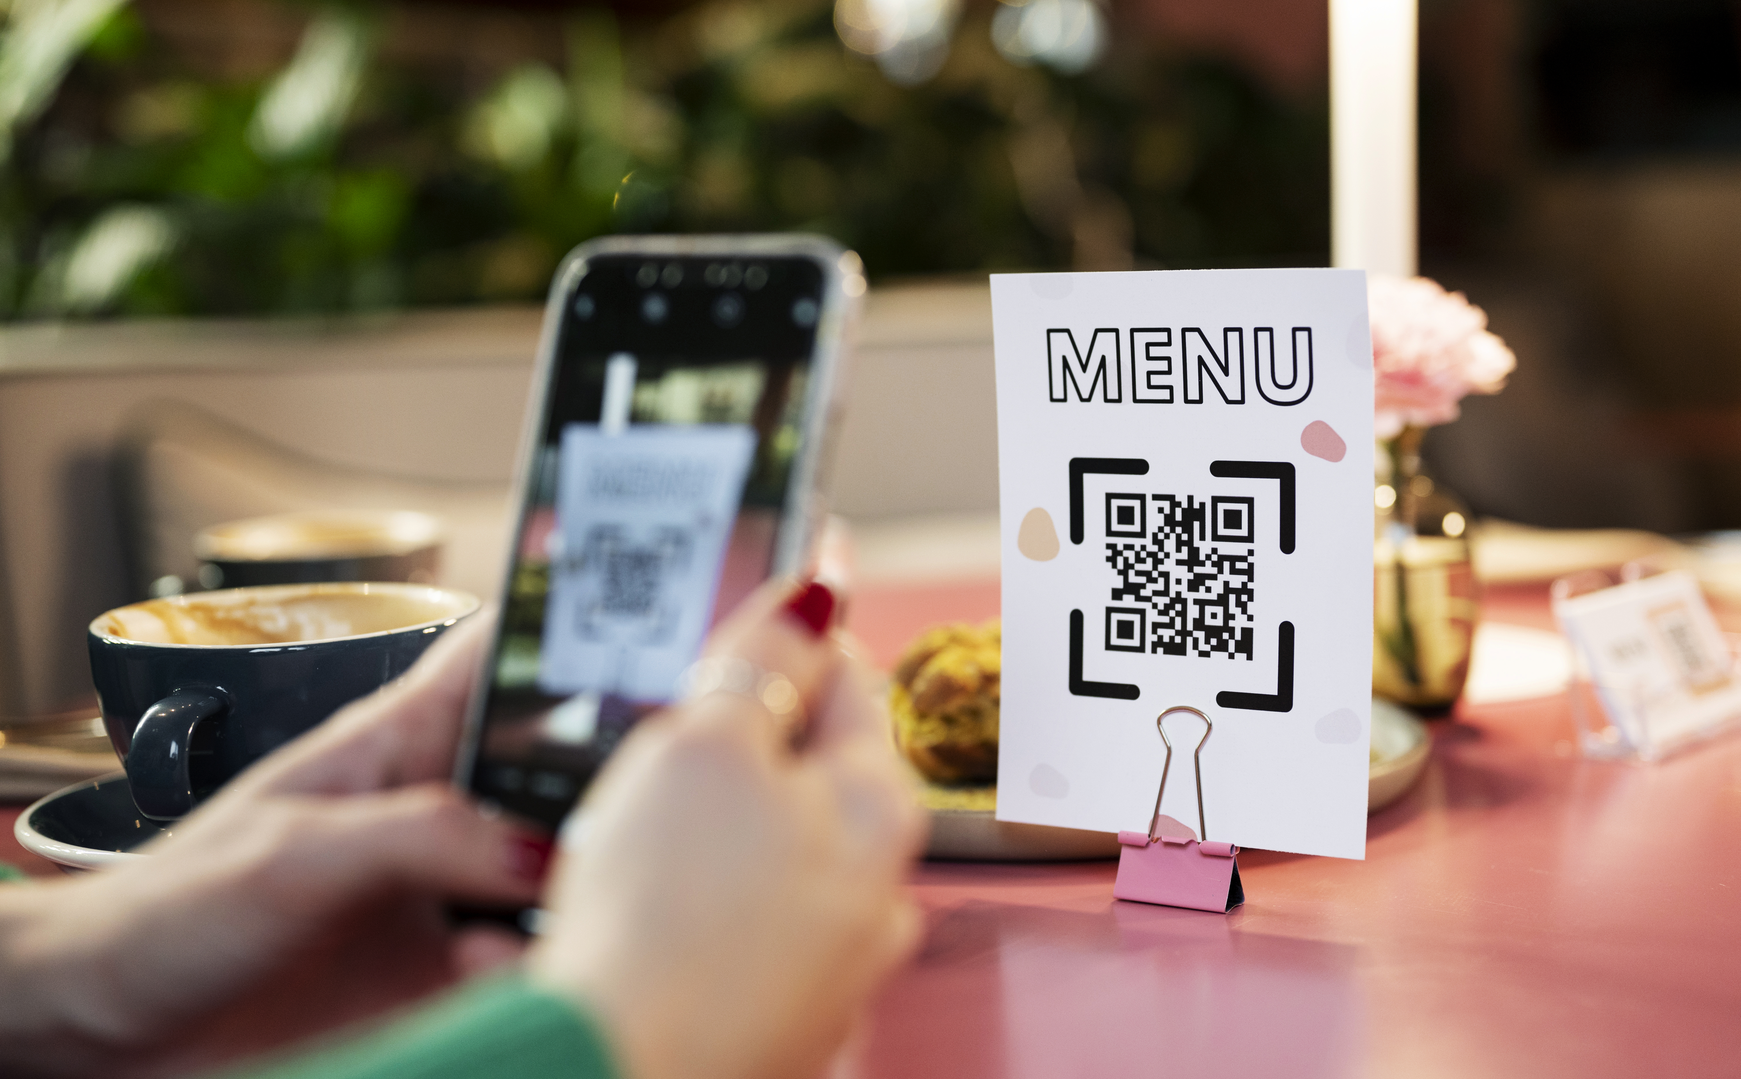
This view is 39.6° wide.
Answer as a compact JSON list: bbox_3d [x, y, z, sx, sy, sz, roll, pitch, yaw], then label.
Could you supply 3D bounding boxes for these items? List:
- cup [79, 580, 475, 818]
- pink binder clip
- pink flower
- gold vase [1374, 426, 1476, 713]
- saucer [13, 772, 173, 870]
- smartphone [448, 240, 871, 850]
[{"bbox_3d":[-0.162,0.056,0.663,0.106,0.068,0.134,-1,8,5],"label":"cup"},{"bbox_3d":[0.081,0.069,0.635,0.033,0.052,0.014,3,9,31],"label":"pink binder clip"},{"bbox_3d":[0.186,-0.063,0.834,0.076,0.060,0.074,-2,8,0],"label":"pink flower"},{"bbox_3d":[0.182,0.011,0.845,0.062,0.100,0.062,-2,8,0],"label":"gold vase"},{"bbox_3d":[-0.160,0.086,0.681,0.154,0.021,0.154,-2,8,0],"label":"saucer"},{"bbox_3d":[-0.047,0.011,0.508,0.076,0.152,0.011,4,-11,32],"label":"smartphone"}]

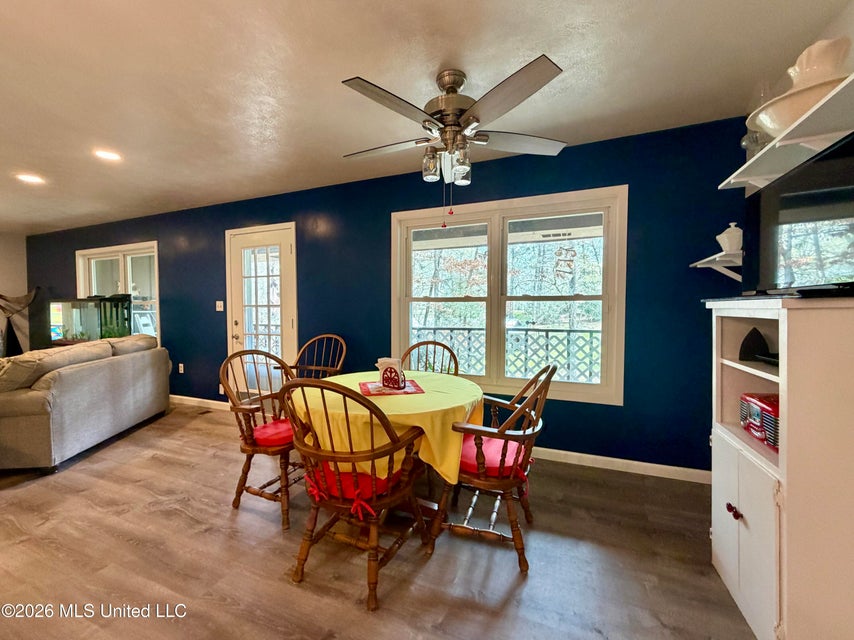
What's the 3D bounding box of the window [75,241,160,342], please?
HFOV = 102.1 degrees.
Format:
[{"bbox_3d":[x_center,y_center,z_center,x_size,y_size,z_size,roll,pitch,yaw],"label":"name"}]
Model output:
[{"bbox_3d":[-4.354,-0.227,4.853,1.900,1.605,0.110,1,2,22],"label":"window"}]

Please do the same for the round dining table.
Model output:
[{"bbox_3d":[-0.198,0.754,1.948,1.030,0.750,1.030,0,2,0],"label":"round dining table"}]

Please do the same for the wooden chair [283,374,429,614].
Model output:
[{"bbox_3d":[-0.334,0.680,1.581,0.570,0.925,0.610,1,2,22],"label":"wooden chair"}]

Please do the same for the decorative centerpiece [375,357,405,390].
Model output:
[{"bbox_3d":[-0.207,0.306,2.027,0.175,0.172,0.075,1,2,33],"label":"decorative centerpiece"}]

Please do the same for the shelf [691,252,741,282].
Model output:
[{"bbox_3d":[1.834,-0.284,2.051,0.290,0.175,0.560,1,2,22],"label":"shelf"}]

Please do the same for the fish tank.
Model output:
[{"bbox_3d":[-4.537,0.019,4.657,1.210,0.620,0.330,1,2,22],"label":"fish tank"}]

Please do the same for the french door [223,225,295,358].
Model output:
[{"bbox_3d":[-1.855,0.023,3.873,1.045,2.116,0.080,1,2,22],"label":"french door"}]

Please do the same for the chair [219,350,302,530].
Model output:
[{"bbox_3d":[-0.923,0.660,2.183,0.590,0.930,0.580,1,2,25],"label":"chair"}]

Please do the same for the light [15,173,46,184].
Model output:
[{"bbox_3d":[-3.795,-1.350,3.306,0.175,0.030,0.175,1,2,22],"label":"light"}]

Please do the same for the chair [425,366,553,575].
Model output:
[{"bbox_3d":[0.350,0.671,1.797,0.590,0.930,0.580,1,2,19],"label":"chair"}]

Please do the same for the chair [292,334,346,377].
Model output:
[{"bbox_3d":[-1.077,0.632,3.195,0.580,0.930,0.580,1,2,23],"label":"chair"}]

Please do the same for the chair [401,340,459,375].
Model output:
[{"bbox_3d":[-0.050,0.654,2.695,0.570,0.925,0.610,1,2,24],"label":"chair"}]

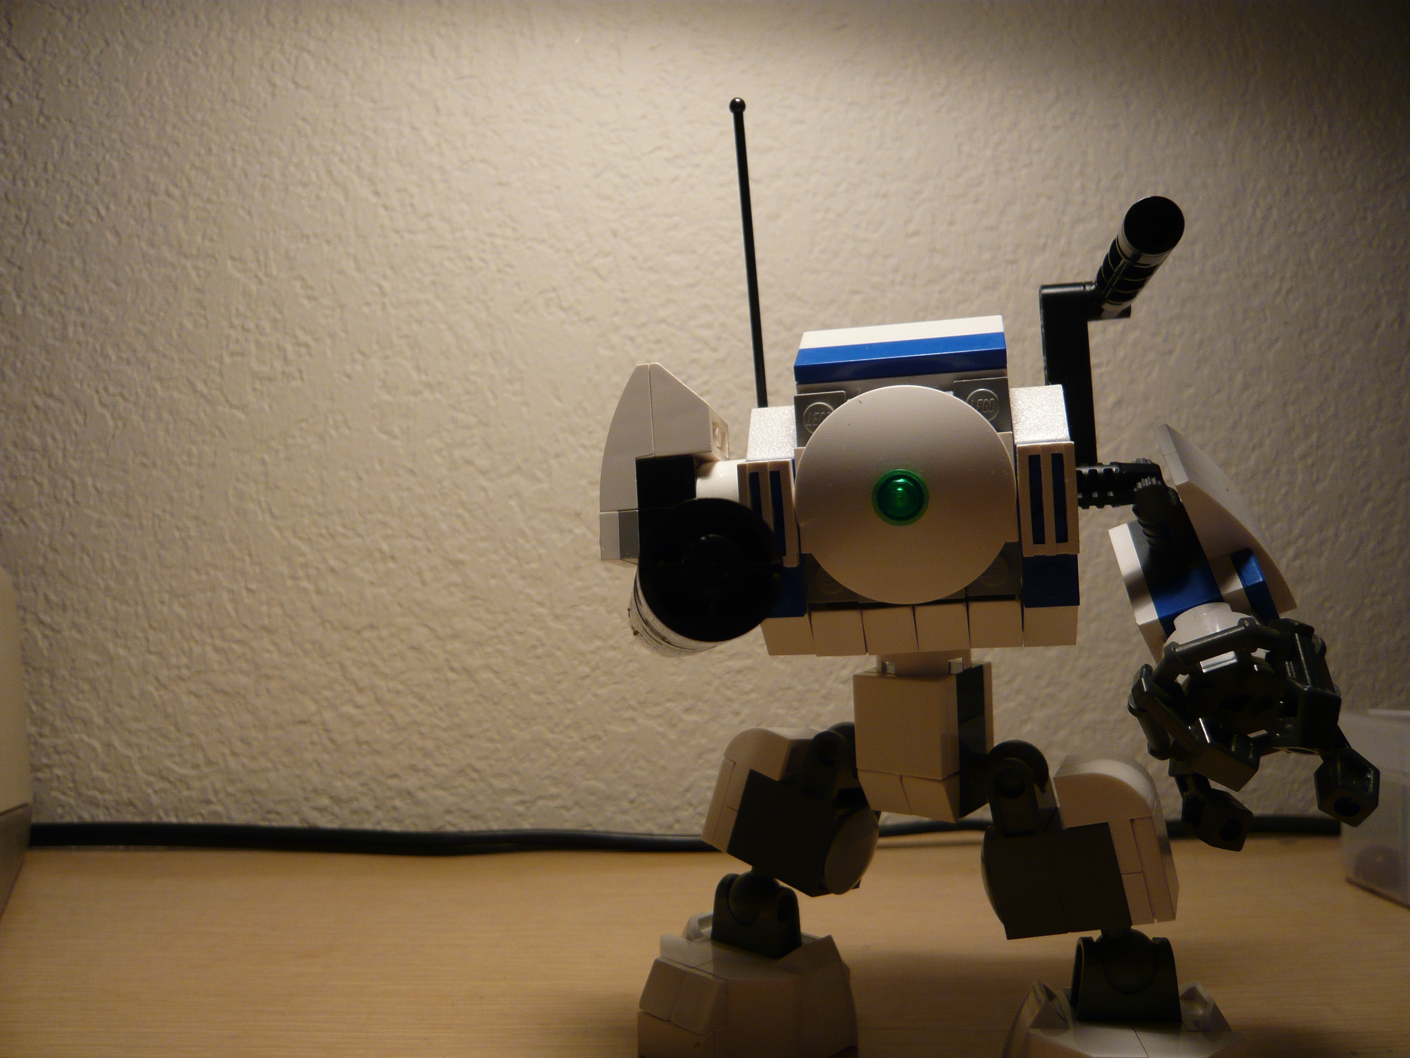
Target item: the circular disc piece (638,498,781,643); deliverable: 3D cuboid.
[{"bbox_3d":[0.001,0.005,0.128,0.016,0.016,0.004,0,-8,-5],"label":"circular disc piece"}]

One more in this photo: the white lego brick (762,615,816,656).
[{"bbox_3d":[0.013,0.017,0.183,0.008,0.008,0.006,-3,6,13],"label":"white lego brick"}]

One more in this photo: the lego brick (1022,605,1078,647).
[{"bbox_3d":[0.052,0.014,0.174,0.008,0.008,0.006,-3,6,13],"label":"lego brick"}]

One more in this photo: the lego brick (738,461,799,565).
[{"bbox_3d":[0.010,-0.002,0.171,0.008,0.016,0.003,-3,6,13],"label":"lego brick"}]

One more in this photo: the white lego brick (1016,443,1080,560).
[{"bbox_3d":[0.049,-0.004,0.162,0.008,0.016,0.003,-3,6,13],"label":"white lego brick"}]

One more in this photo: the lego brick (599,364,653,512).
[{"bbox_3d":[-0.012,-0.014,0.192,0.010,0.024,0.009,-5,-8,11],"label":"lego brick"}]

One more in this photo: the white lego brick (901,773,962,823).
[{"bbox_3d":[0.038,0.045,0.191,0.008,0.008,0.006,-1,1,38],"label":"white lego brick"}]

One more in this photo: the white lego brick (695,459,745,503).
[{"bbox_3d":[0.004,-0.003,0.187,0.010,0.016,0.016,-3,6,13],"label":"white lego brick"}]

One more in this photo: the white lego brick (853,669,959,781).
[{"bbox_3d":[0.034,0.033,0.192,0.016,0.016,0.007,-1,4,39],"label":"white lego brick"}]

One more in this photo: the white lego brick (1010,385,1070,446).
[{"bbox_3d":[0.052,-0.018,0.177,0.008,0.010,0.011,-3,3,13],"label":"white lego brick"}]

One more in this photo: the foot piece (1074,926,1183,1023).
[{"bbox_3d":[0.069,0.073,0.189,0.016,0.014,0.009,0,0,9],"label":"foot piece"}]

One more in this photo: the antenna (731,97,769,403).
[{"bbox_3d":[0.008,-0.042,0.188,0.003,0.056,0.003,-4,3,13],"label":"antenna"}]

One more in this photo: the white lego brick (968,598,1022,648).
[{"bbox_3d":[0.045,0.015,0.176,0.008,0.008,0.006,-3,6,13],"label":"white lego brick"}]

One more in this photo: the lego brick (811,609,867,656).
[{"bbox_3d":[0.021,0.016,0.181,0.008,0.008,0.007,-3,3,13],"label":"lego brick"}]

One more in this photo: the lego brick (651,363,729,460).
[{"bbox_3d":[-0.002,-0.019,0.194,0.010,0.016,0.015,-5,-8,11],"label":"lego brick"}]

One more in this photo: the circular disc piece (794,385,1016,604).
[{"bbox_3d":[0.028,-0.005,0.164,0.032,0.032,0.006,-3,3,13],"label":"circular disc piece"}]

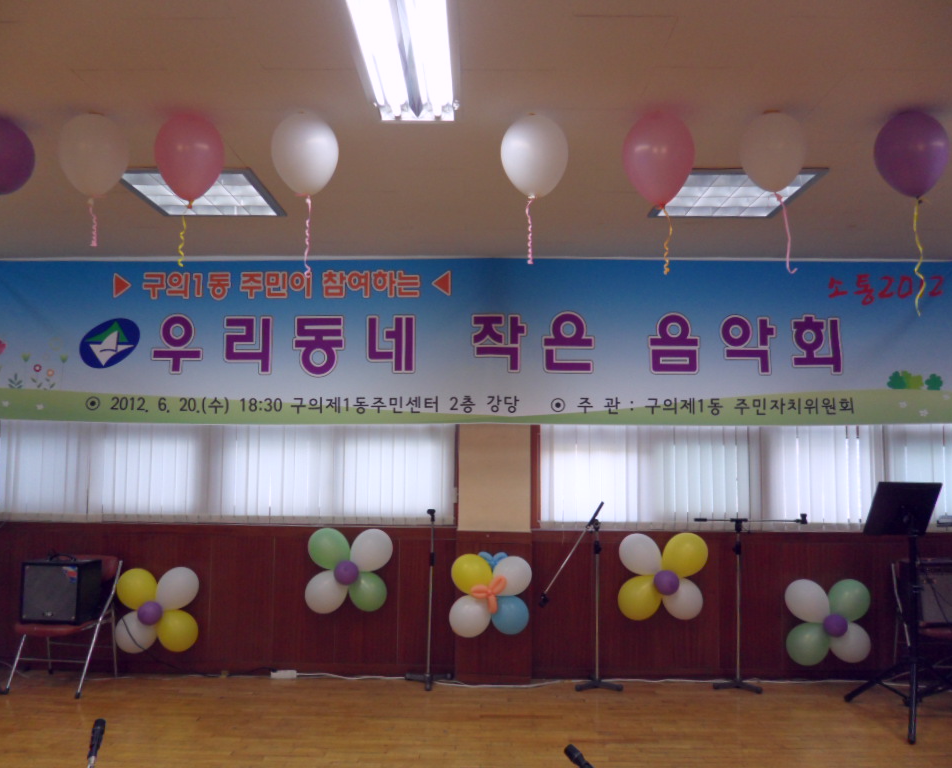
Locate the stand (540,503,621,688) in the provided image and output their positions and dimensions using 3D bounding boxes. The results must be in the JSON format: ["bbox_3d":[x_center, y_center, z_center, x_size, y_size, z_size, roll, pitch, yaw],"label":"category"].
[{"bbox_3d":[0.605,1.219,4.649,0.476,1.047,0.280,0,-5,1],"label":"stand"}]

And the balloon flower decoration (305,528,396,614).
[{"bbox_3d":[-0.745,1.093,4.676,0.522,0.483,0.270,0,-5,1],"label":"balloon flower decoration"}]

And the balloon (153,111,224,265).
[{"bbox_3d":[-1.054,-0.706,2.919,0.257,0.563,0.257,0,-5,1],"label":"balloon"}]

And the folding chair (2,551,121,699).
[{"bbox_3d":[-2.581,1.495,5.013,0.473,0.777,0.493,0,-6,6],"label":"folding chair"}]

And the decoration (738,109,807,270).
[{"bbox_3d":[1.080,-0.689,2.886,0.239,0.597,0.239,0,-6,1],"label":"decoration"}]

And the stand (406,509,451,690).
[{"bbox_3d":[-0.300,1.354,5.096,0.322,1.097,0.281,0,-6,1],"label":"stand"}]

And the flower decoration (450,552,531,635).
[{"bbox_3d":[0.090,1.309,4.972,0.523,0.512,0.290,0,-6,1],"label":"flower decoration"}]

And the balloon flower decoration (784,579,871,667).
[{"bbox_3d":[2.236,1.516,5.082,0.545,0.546,0.290,0,-6,1],"label":"balloon flower decoration"}]

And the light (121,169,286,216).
[{"bbox_3d":[-1.298,-0.925,3.809,0.644,0.070,0.663,0,-6,1],"label":"light"}]

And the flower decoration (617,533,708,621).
[{"bbox_3d":[1.085,1.120,4.653,0.517,0.486,0.270,0,-5,1],"label":"flower decoration"}]

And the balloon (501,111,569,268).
[{"bbox_3d":[0.212,-0.703,2.893,0.244,0.551,0.244,0,-5,1],"label":"balloon"}]

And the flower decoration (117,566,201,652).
[{"bbox_3d":[-2.046,1.447,5.129,0.554,0.539,0.290,0,-6,1],"label":"flower decoration"}]

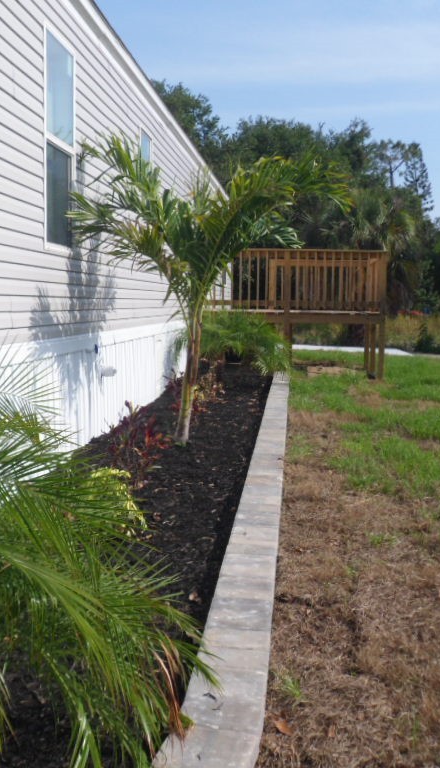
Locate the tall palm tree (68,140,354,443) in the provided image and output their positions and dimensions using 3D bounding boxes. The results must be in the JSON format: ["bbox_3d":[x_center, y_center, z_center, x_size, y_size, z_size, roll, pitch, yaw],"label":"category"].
[{"bbox_3d":[-0.115,-0.722,6.407,2.100,2.410,1.750,2,6,6],"label":"tall palm tree"}]

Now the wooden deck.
[{"bbox_3d":[1.180,-1.185,13.212,2.850,1.906,2.300,2,6,6],"label":"wooden deck"}]

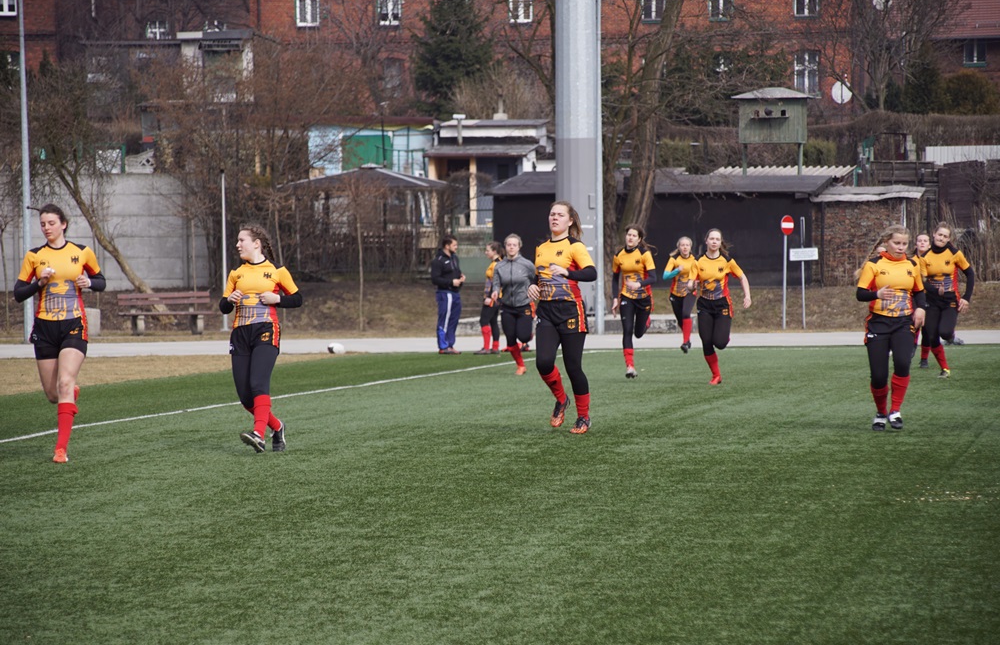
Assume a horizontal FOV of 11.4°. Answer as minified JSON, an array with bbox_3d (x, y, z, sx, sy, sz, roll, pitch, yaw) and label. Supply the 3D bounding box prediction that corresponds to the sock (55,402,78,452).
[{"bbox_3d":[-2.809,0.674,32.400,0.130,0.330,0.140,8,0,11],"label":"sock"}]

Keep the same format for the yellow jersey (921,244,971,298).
[{"bbox_3d":[4.806,-0.567,54.000,0.480,0.540,0.280,0,1,18],"label":"yellow jersey"}]

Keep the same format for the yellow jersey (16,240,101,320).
[{"bbox_3d":[-2.863,-0.267,32.500,0.530,0.520,0.300,-1,1,6],"label":"yellow jersey"}]

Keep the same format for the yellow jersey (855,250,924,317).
[{"bbox_3d":[2.983,-0.283,38.200,0.500,0.490,0.270,-1,1,-10],"label":"yellow jersey"}]

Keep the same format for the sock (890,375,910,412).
[{"bbox_3d":[3.052,0.541,38.100,0.130,0.280,0.135,7,0,-11],"label":"sock"}]

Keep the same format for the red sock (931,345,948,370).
[{"bbox_3d":[4.695,0.376,53.300,0.110,0.255,0.125,-21,5,16],"label":"red sock"}]

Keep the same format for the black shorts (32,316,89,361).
[{"bbox_3d":[-2.854,0.104,32.400,0.370,0.270,0.270,0,1,12],"label":"black shorts"}]

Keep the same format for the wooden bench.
[{"bbox_3d":[-6.479,-0.169,97.000,1.840,0.840,0.620,-1,1,-19],"label":"wooden bench"}]

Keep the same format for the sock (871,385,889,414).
[{"bbox_3d":[2.876,0.586,37.800,0.120,0.240,0.125,-5,21,3],"label":"sock"}]

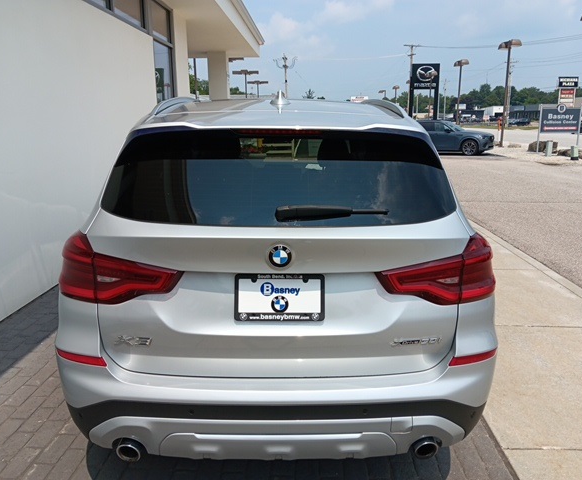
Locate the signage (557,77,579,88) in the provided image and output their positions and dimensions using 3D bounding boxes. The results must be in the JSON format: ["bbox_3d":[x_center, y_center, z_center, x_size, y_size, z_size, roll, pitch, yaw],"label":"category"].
[{"bbox_3d":[49.625,-28.115,85.808,3.500,1.750,0.500,1,14,5],"label":"signage"}]

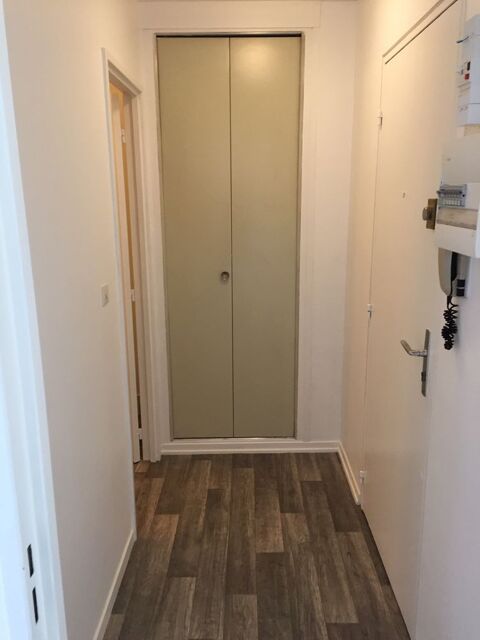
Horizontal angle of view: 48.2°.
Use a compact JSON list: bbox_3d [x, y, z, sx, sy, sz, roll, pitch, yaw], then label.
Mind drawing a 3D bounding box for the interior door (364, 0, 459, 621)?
[{"bbox_3d":[0.614,0.046,2.043,0.060,2.040,0.845,-1,13,0],"label":"interior door"}]

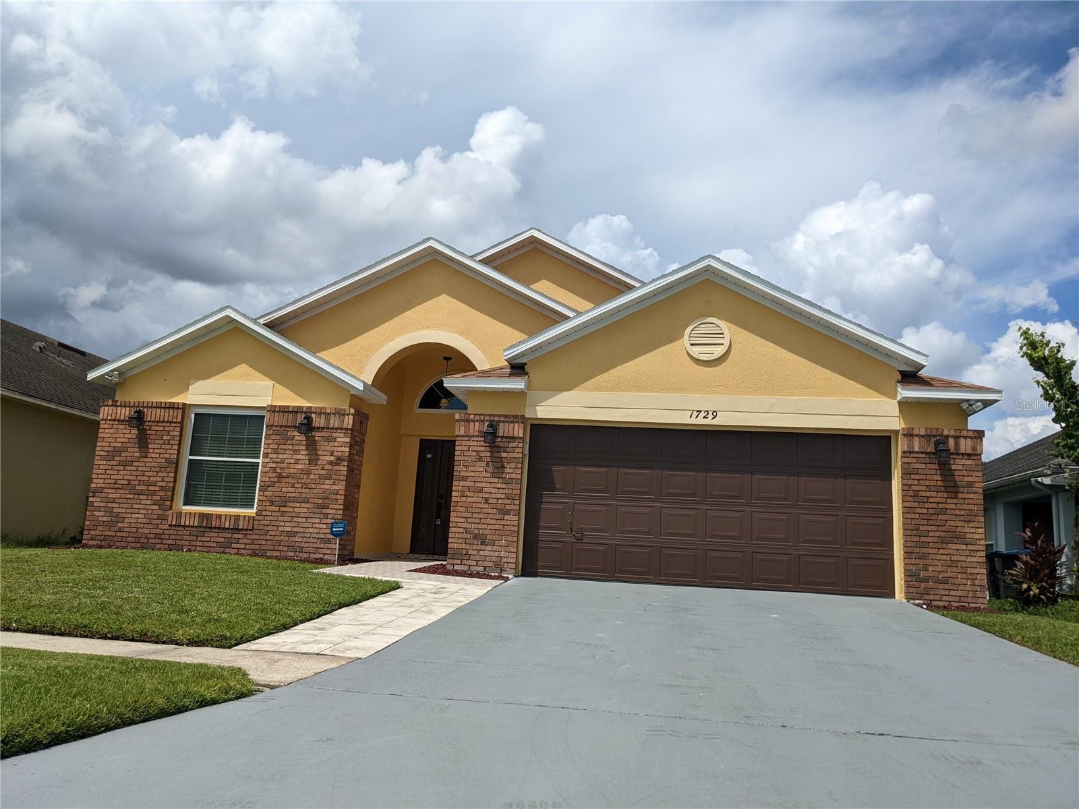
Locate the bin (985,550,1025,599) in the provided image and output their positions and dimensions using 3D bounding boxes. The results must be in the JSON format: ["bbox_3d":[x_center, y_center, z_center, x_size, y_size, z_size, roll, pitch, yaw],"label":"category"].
[{"bbox_3d":[8.918,3.269,16.000,0.680,1.030,0.720,2,-11,9],"label":"bin"}]

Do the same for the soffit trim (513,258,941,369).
[{"bbox_3d":[2.329,-1.248,11.623,5.580,1.560,0.400,2,-11,9],"label":"soffit trim"}]

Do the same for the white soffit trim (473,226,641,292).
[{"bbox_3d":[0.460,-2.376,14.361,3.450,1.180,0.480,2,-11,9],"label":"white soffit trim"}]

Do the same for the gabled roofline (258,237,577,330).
[{"bbox_3d":[-1.792,-1.816,12.872,5.060,1.410,0.420,2,-11,9],"label":"gabled roofline"}]

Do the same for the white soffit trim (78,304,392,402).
[{"bbox_3d":[-4.466,-0.751,12.617,4.280,1.220,0.900,2,-11,9],"label":"white soffit trim"}]

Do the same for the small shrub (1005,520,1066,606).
[{"bbox_3d":[8.458,2.721,14.300,0.950,1.400,0.920,2,-11,9],"label":"small shrub"}]

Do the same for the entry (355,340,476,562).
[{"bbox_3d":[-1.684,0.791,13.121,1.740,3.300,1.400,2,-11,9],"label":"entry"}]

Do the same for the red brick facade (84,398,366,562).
[{"bbox_3d":[-4.585,1.118,12.325,4.020,2.170,0.580,2,-11,9],"label":"red brick facade"}]

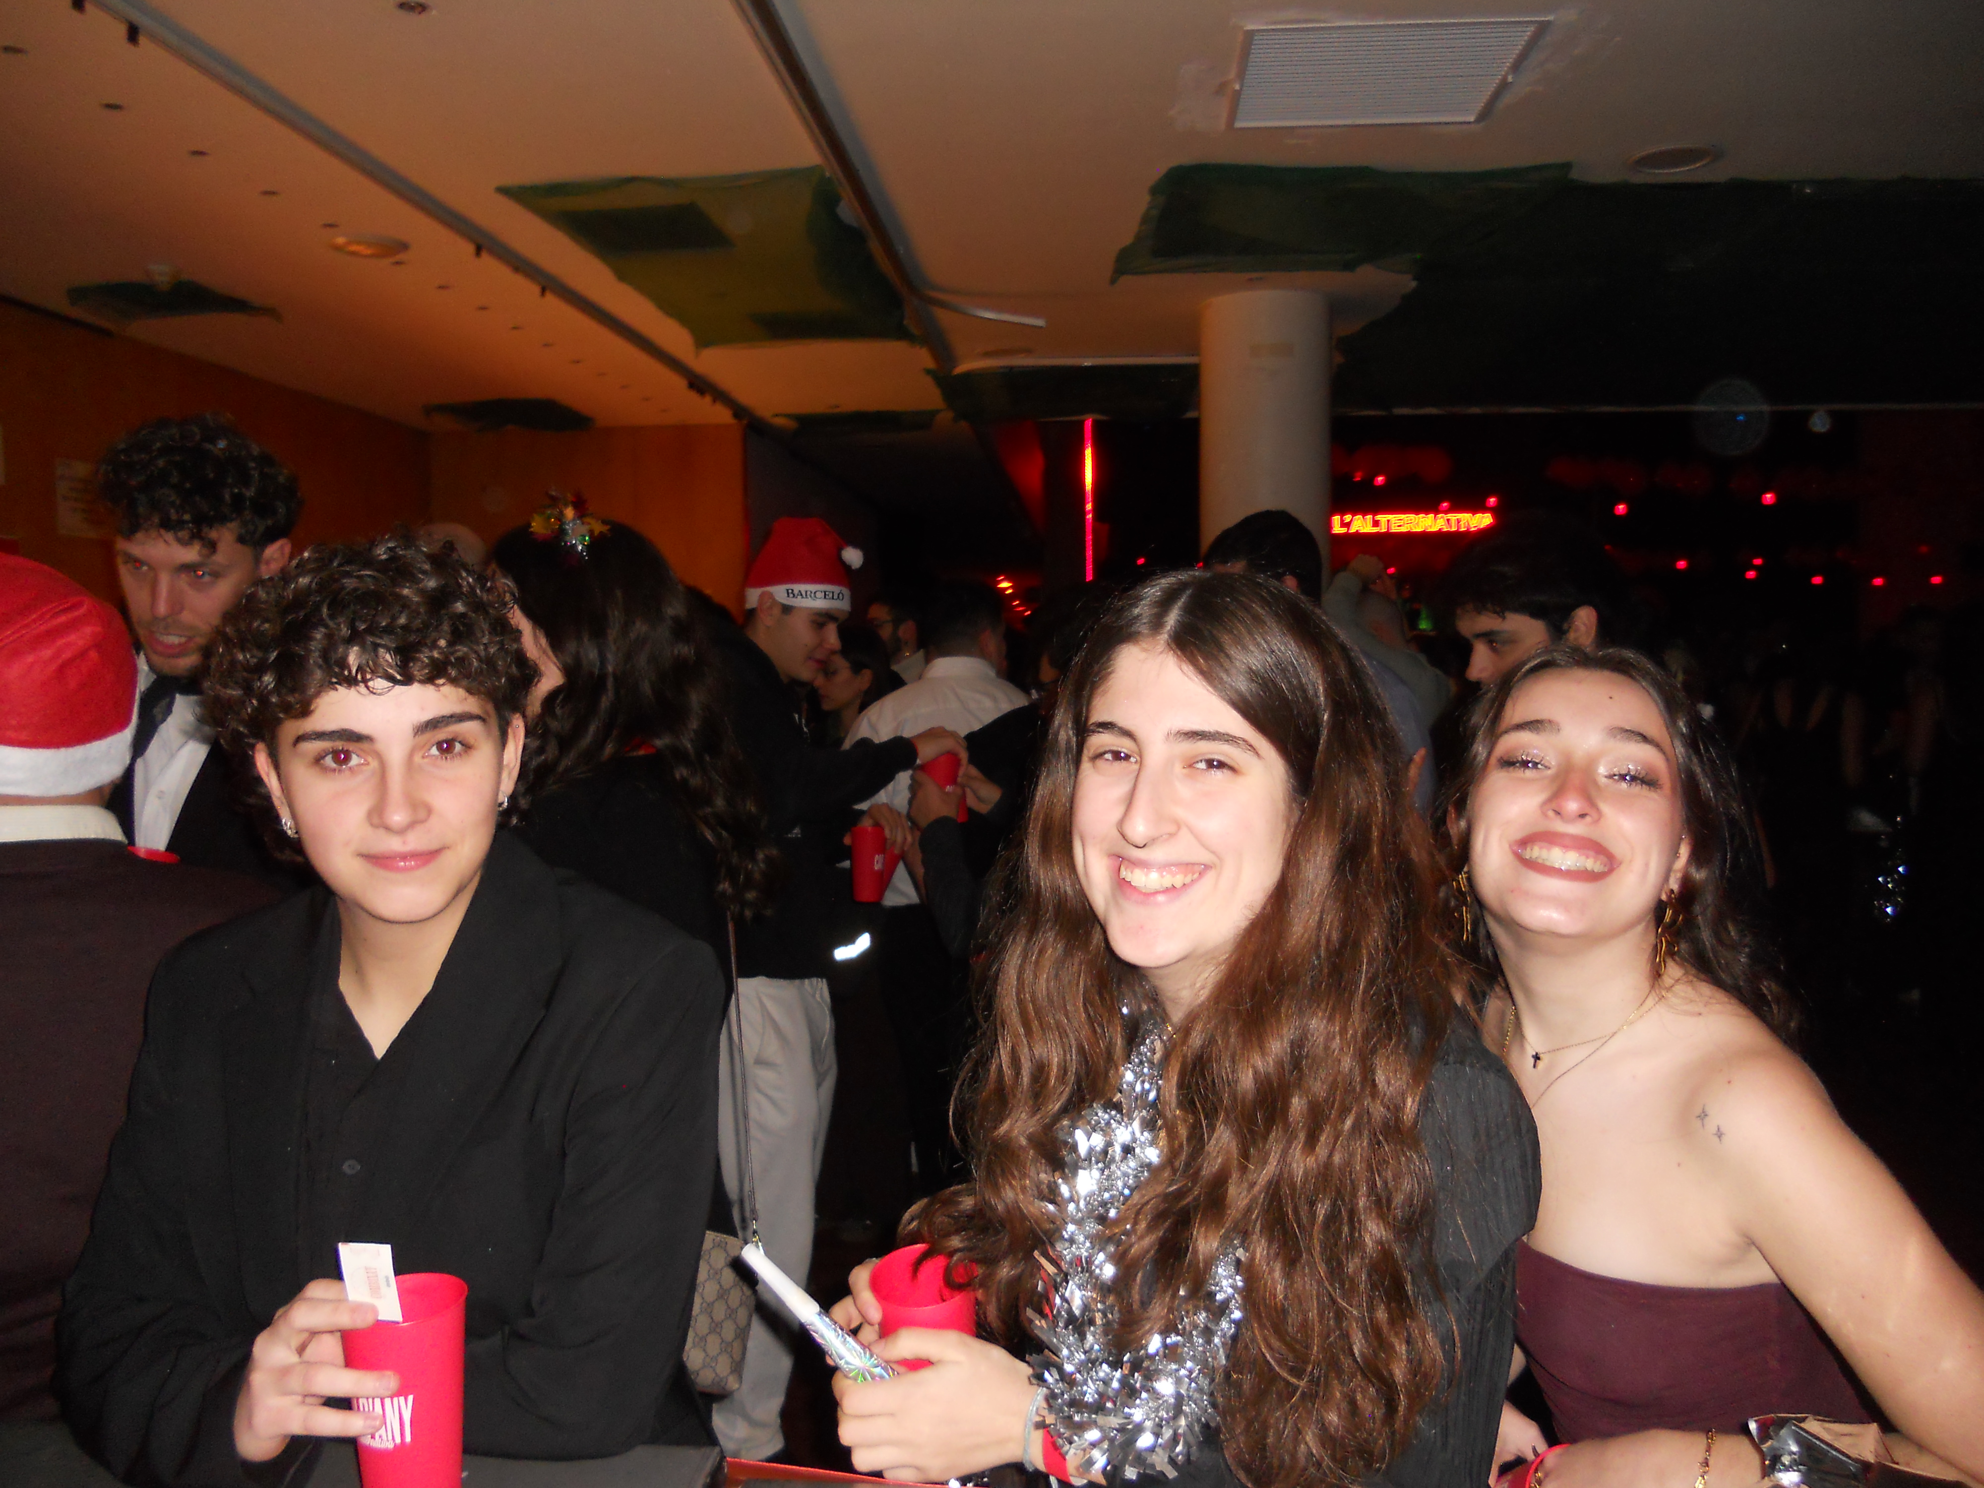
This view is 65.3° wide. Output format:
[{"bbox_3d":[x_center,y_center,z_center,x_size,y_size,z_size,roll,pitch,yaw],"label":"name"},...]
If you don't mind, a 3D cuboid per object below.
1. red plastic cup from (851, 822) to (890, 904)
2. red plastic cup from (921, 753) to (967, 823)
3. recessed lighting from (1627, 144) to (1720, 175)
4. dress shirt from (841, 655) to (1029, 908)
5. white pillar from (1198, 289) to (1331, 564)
[{"bbox_3d":[-0.234,0.228,2.950,0.065,0.147,0.065,0,2,0],"label":"red plastic cup"},{"bbox_3d":[-0.085,0.071,2.880,0.065,0.143,0.065,-8,2,0],"label":"red plastic cup"},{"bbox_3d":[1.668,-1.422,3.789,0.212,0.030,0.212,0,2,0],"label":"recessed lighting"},{"bbox_3d":[-0.100,0.089,3.620,0.500,0.600,0.300,0,2,12],"label":"dress shirt"},{"bbox_3d":[0.935,-0.118,5.360,0.451,2.760,0.451,0,2,0],"label":"white pillar"}]

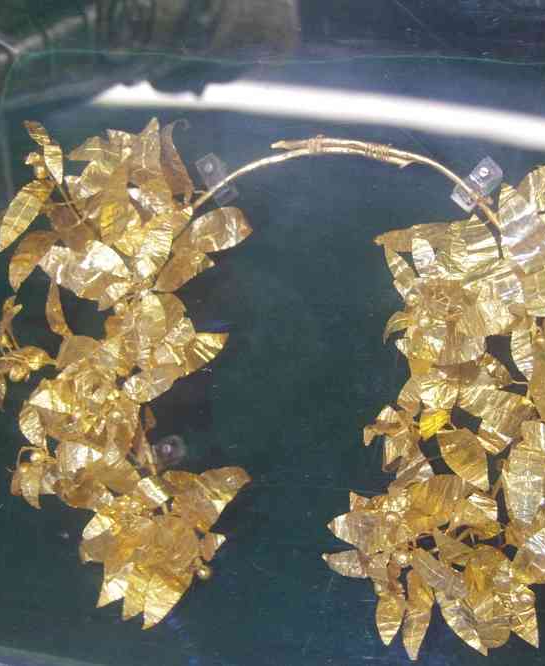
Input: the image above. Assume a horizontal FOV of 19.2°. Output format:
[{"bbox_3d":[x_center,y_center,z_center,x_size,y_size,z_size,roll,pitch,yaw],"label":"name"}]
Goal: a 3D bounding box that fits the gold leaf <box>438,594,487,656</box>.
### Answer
[{"bbox_3d":[0.080,0.121,0.672,0.012,0.006,0.035,-37,71,7],"label":"gold leaf"}]

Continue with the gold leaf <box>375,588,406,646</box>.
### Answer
[{"bbox_3d":[0.049,0.120,0.683,0.012,0.006,0.026,1,82,15],"label":"gold leaf"}]

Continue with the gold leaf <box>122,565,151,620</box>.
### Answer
[{"bbox_3d":[-0.064,0.121,0.755,0.015,0.008,0.029,21,84,10],"label":"gold leaf"}]

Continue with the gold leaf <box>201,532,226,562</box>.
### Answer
[{"bbox_3d":[-0.029,0.099,0.746,0.011,0.010,0.013,-4,81,8],"label":"gold leaf"}]

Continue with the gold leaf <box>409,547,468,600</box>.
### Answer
[{"bbox_3d":[0.073,0.105,0.703,0.031,0.007,0.012,42,92,15],"label":"gold leaf"}]

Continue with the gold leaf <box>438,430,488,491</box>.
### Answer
[{"bbox_3d":[0.088,0.057,0.733,0.017,0.007,0.037,-40,75,6],"label":"gold leaf"}]

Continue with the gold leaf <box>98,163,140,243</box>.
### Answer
[{"bbox_3d":[-0.077,-0.065,0.805,0.019,0.009,0.043,10,87,10],"label":"gold leaf"}]

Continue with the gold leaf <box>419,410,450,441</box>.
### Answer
[{"bbox_3d":[0.074,0.042,0.740,0.013,0.006,0.018,41,93,15],"label":"gold leaf"}]

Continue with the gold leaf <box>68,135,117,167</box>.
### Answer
[{"bbox_3d":[-0.090,-0.092,0.813,0.029,0.007,0.015,3,86,10],"label":"gold leaf"}]

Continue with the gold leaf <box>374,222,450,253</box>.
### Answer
[{"bbox_3d":[0.062,-0.043,0.705,0.038,0.006,0.012,-8,83,18],"label":"gold leaf"}]

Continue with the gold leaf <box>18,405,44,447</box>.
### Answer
[{"bbox_3d":[-0.120,0.046,0.799,0.013,0.006,0.021,-14,81,7],"label":"gold leaf"}]

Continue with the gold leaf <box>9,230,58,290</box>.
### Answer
[{"bbox_3d":[-0.117,-0.035,0.796,0.018,0.010,0.036,38,91,6],"label":"gold leaf"}]

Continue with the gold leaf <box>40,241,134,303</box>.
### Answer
[{"bbox_3d":[-0.090,-0.030,0.778,0.047,0.012,0.025,8,88,7],"label":"gold leaf"}]

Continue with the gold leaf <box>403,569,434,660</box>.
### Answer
[{"bbox_3d":[0.060,0.118,0.679,0.012,0.006,0.040,2,82,15],"label":"gold leaf"}]

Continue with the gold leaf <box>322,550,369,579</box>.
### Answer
[{"bbox_3d":[0.034,0.103,0.723,0.023,0.007,0.012,10,84,12],"label":"gold leaf"}]

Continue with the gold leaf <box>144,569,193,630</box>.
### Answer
[{"bbox_3d":[-0.050,0.119,0.719,0.016,0.006,0.033,31,92,15],"label":"gold leaf"}]

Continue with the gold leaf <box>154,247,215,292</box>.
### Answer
[{"bbox_3d":[-0.040,-0.026,0.739,0.033,0.006,0.014,-25,80,14],"label":"gold leaf"}]

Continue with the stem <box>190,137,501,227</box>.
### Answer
[{"bbox_3d":[0.034,-0.072,0.751,0.151,0.009,0.039,4,83,20],"label":"stem"}]

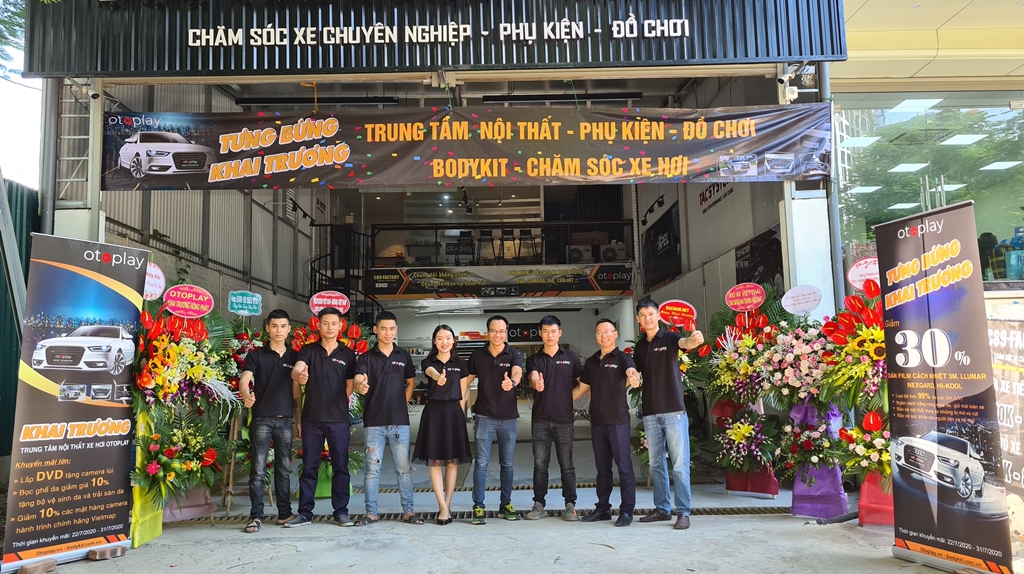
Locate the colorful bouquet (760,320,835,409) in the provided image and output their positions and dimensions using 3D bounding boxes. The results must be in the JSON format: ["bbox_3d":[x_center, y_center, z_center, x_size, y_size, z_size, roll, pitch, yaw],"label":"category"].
[{"bbox_3d":[2.316,0.622,6.250,0.620,0.700,0.420,-3,-6,14],"label":"colorful bouquet"}]

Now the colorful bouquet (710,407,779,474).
[{"bbox_3d":[2.131,1.398,7.050,0.592,0.605,0.400,-3,-6,17],"label":"colorful bouquet"}]

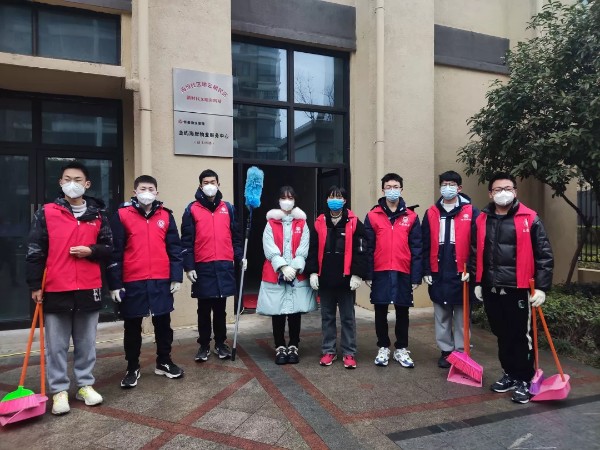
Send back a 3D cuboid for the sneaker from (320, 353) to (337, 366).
[{"bbox_3d":[0.275,1.229,4.079,0.100,0.110,0.260,0,2,22],"label":"sneaker"}]

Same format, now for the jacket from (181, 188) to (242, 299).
[{"bbox_3d":[-0.865,0.169,4.234,0.594,1.044,0.360,-1,1,-9],"label":"jacket"}]

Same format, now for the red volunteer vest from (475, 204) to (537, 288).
[{"bbox_3d":[1.608,0.168,3.390,0.450,0.660,0.310,1,2,34],"label":"red volunteer vest"}]

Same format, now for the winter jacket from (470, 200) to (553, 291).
[{"bbox_3d":[1.641,0.152,3.370,0.560,0.680,0.340,1,2,36],"label":"winter jacket"}]

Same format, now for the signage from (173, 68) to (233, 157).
[{"bbox_3d":[-1.159,-1.334,5.229,0.709,1.012,0.030,-1,1,-22],"label":"signage"}]

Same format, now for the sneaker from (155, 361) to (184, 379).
[{"bbox_3d":[-1.118,1.232,3.708,0.287,0.115,0.107,0,2,30],"label":"sneaker"}]

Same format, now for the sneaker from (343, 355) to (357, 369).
[{"bbox_3d":[0.459,1.230,4.019,0.100,0.110,0.260,-1,2,-5],"label":"sneaker"}]

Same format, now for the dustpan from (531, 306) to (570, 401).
[{"bbox_3d":[1.896,0.858,3.276,0.260,0.840,0.250,0,1,1],"label":"dustpan"}]

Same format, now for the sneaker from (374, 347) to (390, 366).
[{"bbox_3d":[0.788,1.216,4.078,0.110,0.130,0.290,0,2,20],"label":"sneaker"}]

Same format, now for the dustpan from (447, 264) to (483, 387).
[{"bbox_3d":[1.408,0.823,3.610,0.270,0.930,0.270,1,2,31],"label":"dustpan"}]

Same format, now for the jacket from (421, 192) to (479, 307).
[{"bbox_3d":[1.404,0.215,4.042,0.530,1.001,0.360,0,1,14],"label":"jacket"}]

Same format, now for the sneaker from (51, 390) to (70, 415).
[{"bbox_3d":[-1.703,1.250,3.092,0.107,0.115,0.287,-1,2,-30],"label":"sneaker"}]

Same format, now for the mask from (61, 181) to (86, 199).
[{"bbox_3d":[-1.633,-0.251,3.130,0.150,0.125,0.100,-1,2,-17],"label":"mask"}]

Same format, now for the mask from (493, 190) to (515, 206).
[{"bbox_3d":[1.519,-0.197,3.226,0.155,0.115,0.095,0,1,21],"label":"mask"}]

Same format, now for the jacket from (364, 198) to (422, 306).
[{"bbox_3d":[0.871,0.248,4.060,0.520,0.980,0.330,0,2,8],"label":"jacket"}]

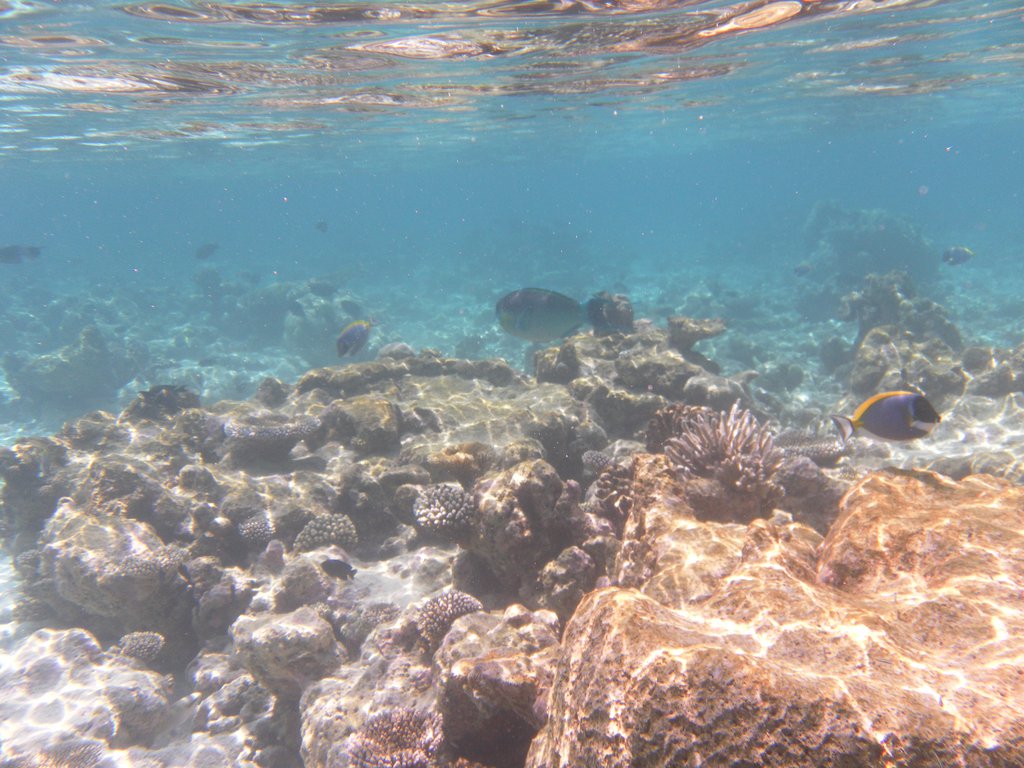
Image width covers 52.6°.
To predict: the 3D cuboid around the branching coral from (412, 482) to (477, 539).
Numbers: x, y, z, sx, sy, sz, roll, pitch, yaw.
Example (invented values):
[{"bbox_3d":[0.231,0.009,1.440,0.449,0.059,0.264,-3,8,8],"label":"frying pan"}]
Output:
[{"bbox_3d":[-0.134,0.252,2.050,0.125,0.100,0.120,-1,9,0],"label":"branching coral"}]

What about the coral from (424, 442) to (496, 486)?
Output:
[{"bbox_3d":[-0.144,0.217,2.850,0.200,0.098,0.170,0,9,0],"label":"coral"}]

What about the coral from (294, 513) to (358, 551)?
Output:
[{"bbox_3d":[-0.367,0.292,2.050,0.125,0.075,0.110,-1,9,0],"label":"coral"}]

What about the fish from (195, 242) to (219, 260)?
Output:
[{"bbox_3d":[-1.918,-0.832,6.500,0.155,0.085,0.050,-22,13,-12],"label":"fish"}]

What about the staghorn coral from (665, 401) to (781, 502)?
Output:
[{"bbox_3d":[0.351,0.111,1.720,0.190,0.140,0.170,-1,9,0],"label":"staghorn coral"}]

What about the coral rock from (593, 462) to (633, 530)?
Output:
[{"bbox_3d":[0.177,0.198,1.820,0.080,0.115,0.090,0,10,0],"label":"coral rock"}]

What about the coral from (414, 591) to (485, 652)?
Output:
[{"bbox_3d":[-0.104,0.388,1.700,0.112,0.080,0.100,0,8,0],"label":"coral"}]

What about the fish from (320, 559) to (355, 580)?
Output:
[{"bbox_3d":[-0.335,0.358,2.000,0.072,0.036,0.018,18,7,-6],"label":"fish"}]

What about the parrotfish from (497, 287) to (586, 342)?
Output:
[{"bbox_3d":[0.116,-0.282,4.200,0.370,0.220,0.100,0,9,-3],"label":"parrotfish"}]

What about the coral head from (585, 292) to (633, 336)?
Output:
[{"bbox_3d":[0.397,-0.288,4.200,0.190,0.184,0.180,0,9,0],"label":"coral head"}]

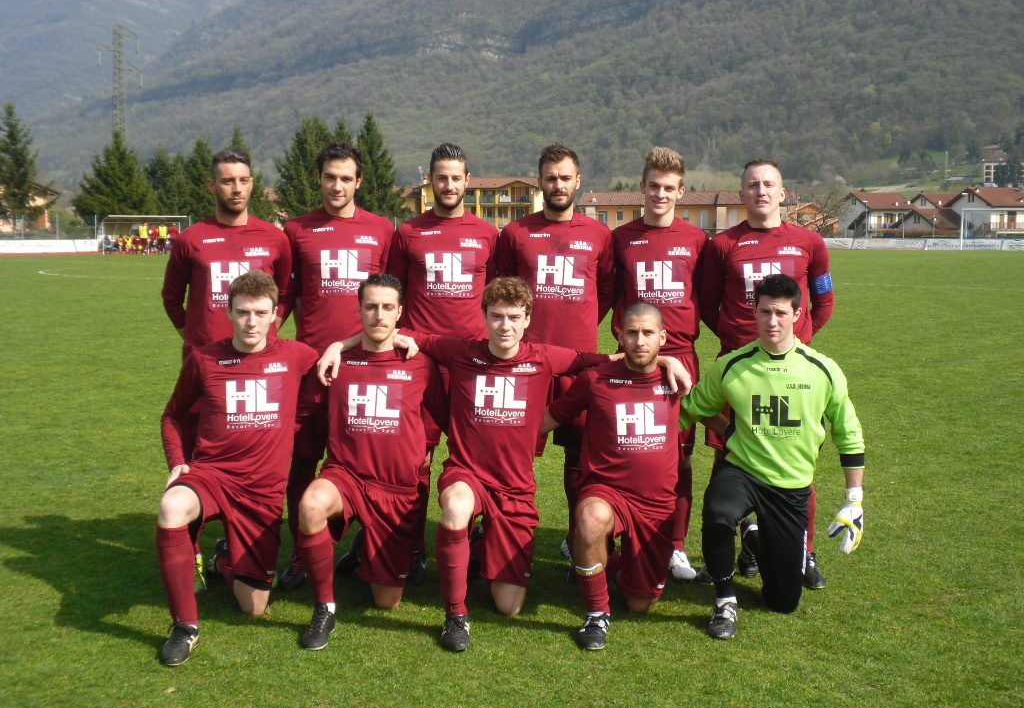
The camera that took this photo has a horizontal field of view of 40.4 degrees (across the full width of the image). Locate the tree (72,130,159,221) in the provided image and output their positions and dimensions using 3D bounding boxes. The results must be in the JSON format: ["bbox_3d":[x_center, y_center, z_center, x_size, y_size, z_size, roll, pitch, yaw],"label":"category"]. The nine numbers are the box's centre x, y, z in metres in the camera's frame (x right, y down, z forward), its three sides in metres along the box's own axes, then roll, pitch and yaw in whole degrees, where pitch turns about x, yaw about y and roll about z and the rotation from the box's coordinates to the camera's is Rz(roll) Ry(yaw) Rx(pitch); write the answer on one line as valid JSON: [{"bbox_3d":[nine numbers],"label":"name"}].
[{"bbox_3d":[-27.764,-11.550,97.351,6.100,8.113,6.100,0,5,0],"label":"tree"}]

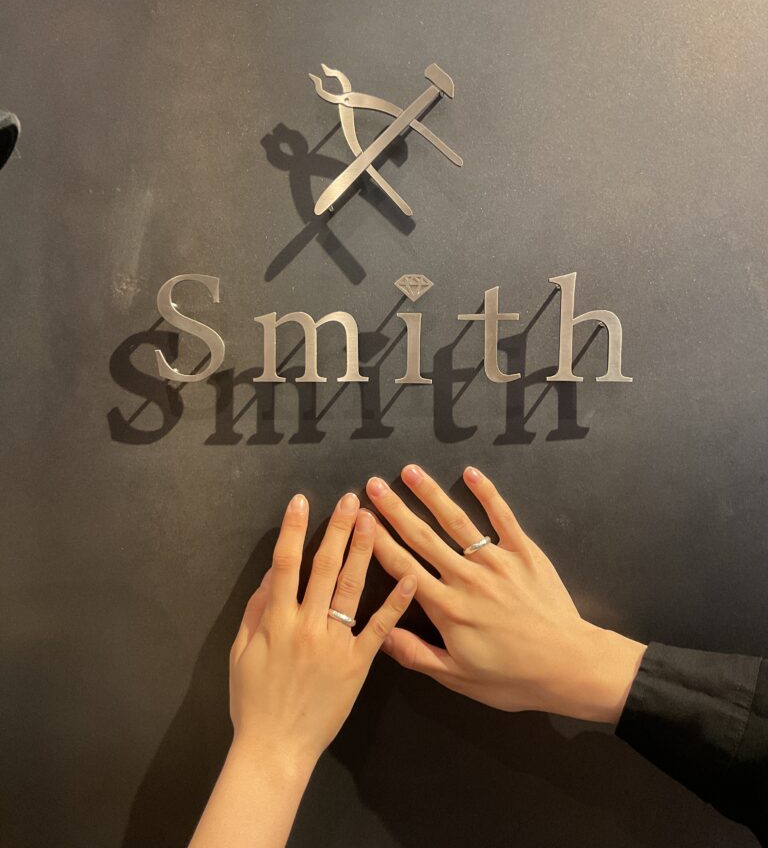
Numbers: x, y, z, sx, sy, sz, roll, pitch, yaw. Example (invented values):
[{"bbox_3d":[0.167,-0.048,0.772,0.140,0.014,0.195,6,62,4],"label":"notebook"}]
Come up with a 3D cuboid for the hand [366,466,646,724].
[{"bbox_3d":[0.064,0.117,0.555,0.217,0.129,0.065,38,0,10],"label":"hand"}]

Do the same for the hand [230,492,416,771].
[{"bbox_3d":[-0.040,0.132,0.555,0.107,0.179,0.055,11,-12,0],"label":"hand"}]

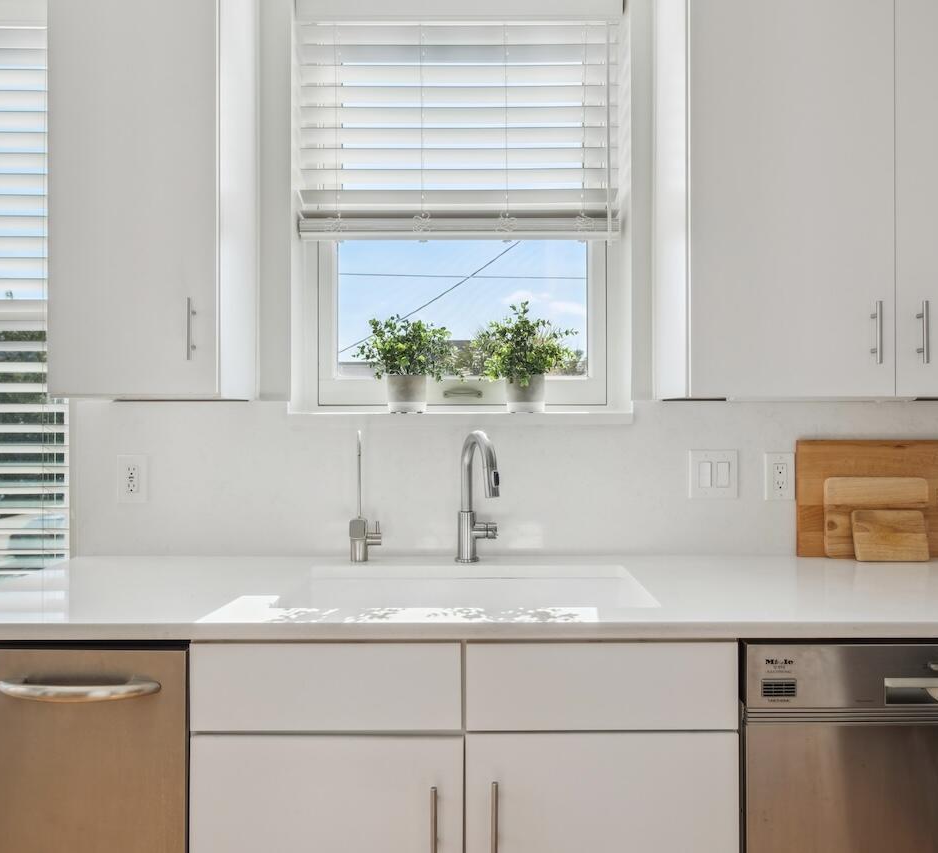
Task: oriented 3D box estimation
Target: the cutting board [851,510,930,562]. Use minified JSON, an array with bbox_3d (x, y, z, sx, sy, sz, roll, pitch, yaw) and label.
[{"bbox_3d":[1.031,0.267,1.742,0.177,0.126,0.016,0,-12,0],"label":"cutting board"}]

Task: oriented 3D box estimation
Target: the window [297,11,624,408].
[{"bbox_3d":[-0.023,-0.588,1.900,0.865,1.090,0.100,0,1,0],"label":"window"}]

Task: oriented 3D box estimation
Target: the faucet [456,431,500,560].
[{"bbox_3d":[0.028,0.168,1.690,0.095,0.317,0.170,0,1,-28],"label":"faucet"}]

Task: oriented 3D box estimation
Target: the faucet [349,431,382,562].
[{"bbox_3d":[-0.249,0.169,1.685,0.077,0.320,0.145,0,1,-7],"label":"faucet"}]

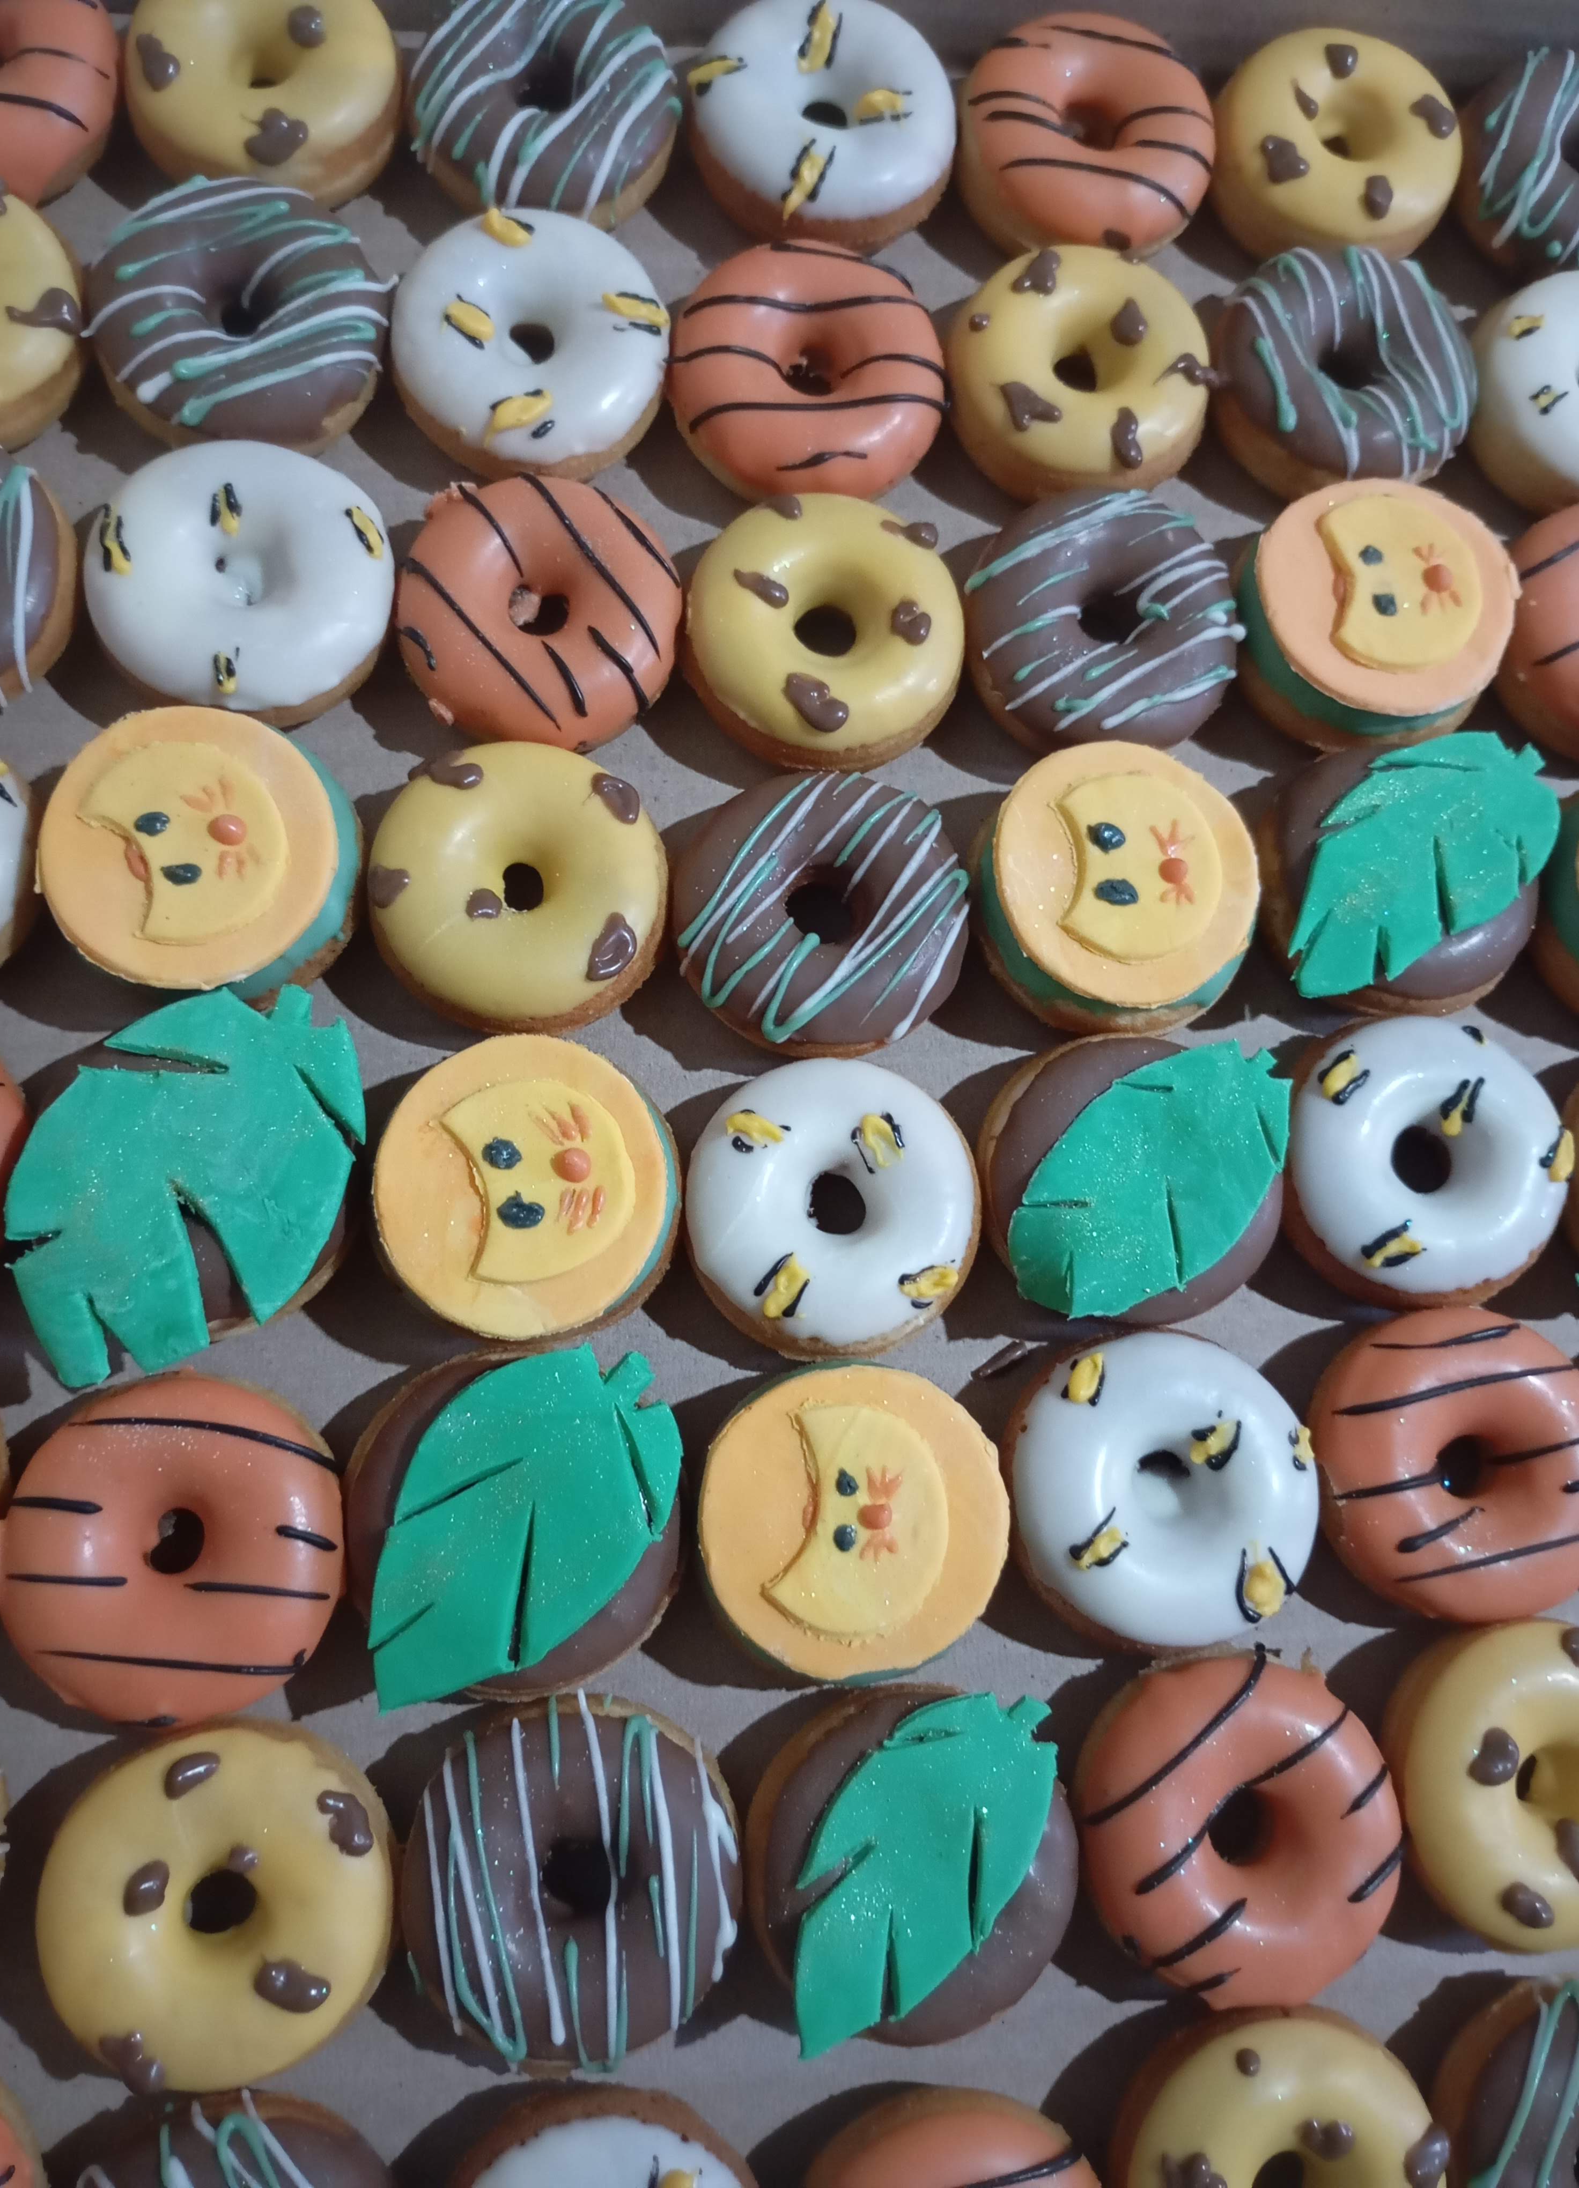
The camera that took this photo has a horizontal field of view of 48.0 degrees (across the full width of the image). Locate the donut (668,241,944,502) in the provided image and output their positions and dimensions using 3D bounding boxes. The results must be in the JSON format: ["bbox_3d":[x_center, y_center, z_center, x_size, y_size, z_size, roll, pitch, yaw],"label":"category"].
[{"bbox_3d":[0.004,-0.158,0.389,0.060,0.025,0.060,2,76,-7],"label":"donut"}]

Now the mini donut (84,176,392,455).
[{"bbox_3d":[-0.116,-0.165,0.376,0.061,0.025,0.061,2,76,-7],"label":"mini donut"}]

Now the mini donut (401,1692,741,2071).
[{"bbox_3d":[-0.038,0.137,0.311,0.060,0.025,0.060,2,76,-7],"label":"mini donut"}]

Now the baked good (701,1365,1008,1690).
[{"bbox_3d":[0.012,0.076,0.319,0.056,0.022,0.056,2,76,-6],"label":"baked good"}]

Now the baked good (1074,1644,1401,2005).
[{"bbox_3d":[0.080,0.129,0.315,0.059,0.021,0.059,2,76,-6],"label":"baked good"}]

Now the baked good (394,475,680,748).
[{"bbox_3d":[-0.049,-0.095,0.347,0.055,0.023,0.055,0,75,-8],"label":"baked good"}]

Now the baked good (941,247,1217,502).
[{"bbox_3d":[0.062,-0.154,0.379,0.056,0.023,0.056,0,75,-8],"label":"baked good"}]

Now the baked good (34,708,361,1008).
[{"bbox_3d":[-0.111,-0.046,0.335,0.058,0.022,0.058,2,76,-6],"label":"baked good"}]

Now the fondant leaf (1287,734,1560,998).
[{"bbox_3d":[0.121,-0.045,0.347,0.076,0.007,0.038,-40,84,-16],"label":"fondant leaf"}]

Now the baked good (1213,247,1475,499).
[{"bbox_3d":[0.123,-0.159,0.390,0.058,0.021,0.058,2,76,-6],"label":"baked good"}]

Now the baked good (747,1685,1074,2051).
[{"bbox_3d":[0.022,0.137,0.317,0.059,0.027,0.059,2,76,-7],"label":"baked good"}]

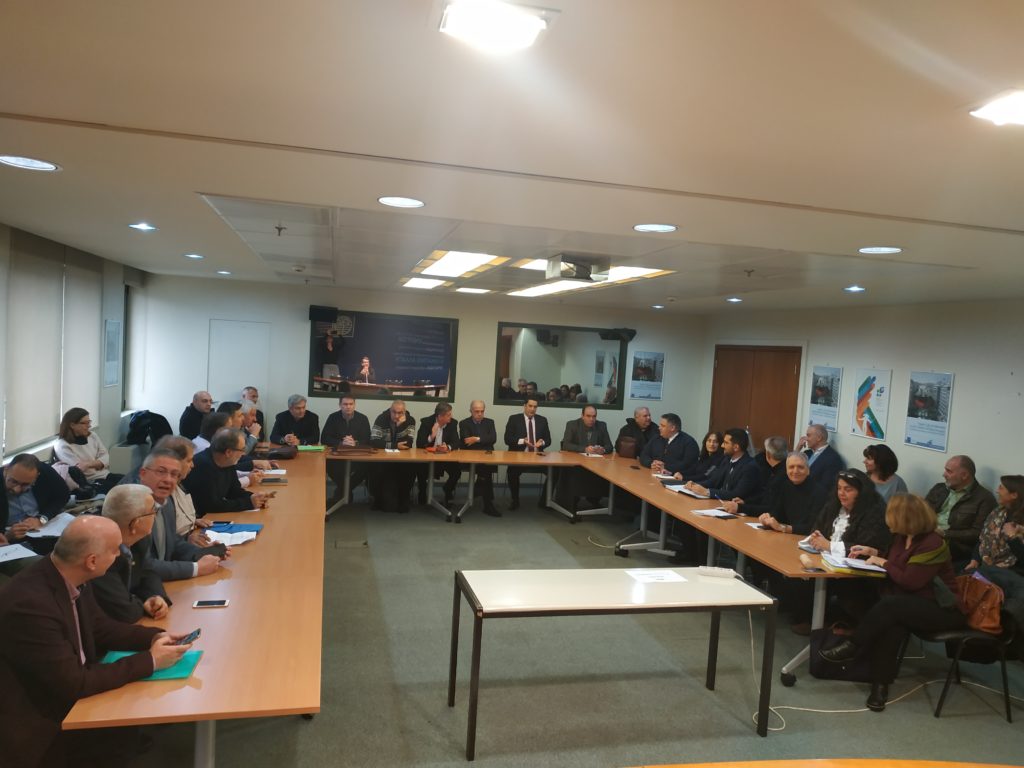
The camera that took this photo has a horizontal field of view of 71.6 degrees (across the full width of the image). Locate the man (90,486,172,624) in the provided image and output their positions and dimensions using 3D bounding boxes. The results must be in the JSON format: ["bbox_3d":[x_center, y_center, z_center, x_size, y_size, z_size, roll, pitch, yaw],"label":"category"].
[{"bbox_3d":[-1.819,1.077,3.174,0.760,1.270,0.550,2,4,-23],"label":"man"}]

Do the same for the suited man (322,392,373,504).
[{"bbox_3d":[-1.894,0.773,8.061,0.570,1.280,0.760,2,4,-15],"label":"suited man"}]

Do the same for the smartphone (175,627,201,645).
[{"bbox_3d":[-1.253,0.987,2.725,0.147,0.009,0.072,-29,15,-19],"label":"smartphone"}]

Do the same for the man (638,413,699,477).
[{"bbox_3d":[1.787,1.003,8.231,0.850,1.320,0.580,2,3,-18],"label":"man"}]

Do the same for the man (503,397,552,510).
[{"bbox_3d":[0.144,0.829,8.726,0.550,1.330,0.750,2,4,-15],"label":"man"}]

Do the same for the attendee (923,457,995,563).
[{"bbox_3d":[3.245,1.234,5.569,0.850,1.330,0.550,3,3,-12],"label":"attendee"}]

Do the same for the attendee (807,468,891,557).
[{"bbox_3d":[2.392,1.256,5.083,0.800,1.270,0.580,1,4,-40],"label":"attendee"}]

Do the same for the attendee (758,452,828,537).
[{"bbox_3d":[2.289,1.193,5.728,0.850,1.280,0.550,2,3,-19],"label":"attendee"}]

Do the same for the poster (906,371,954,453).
[{"bbox_3d":[3.786,0.241,6.454,0.020,0.695,0.480,3,3,-14],"label":"poster"}]

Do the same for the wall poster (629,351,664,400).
[{"bbox_3d":[1.976,-0.116,10.321,0.490,0.695,0.020,3,3,-15],"label":"wall poster"}]

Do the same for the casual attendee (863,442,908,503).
[{"bbox_3d":[3.070,1.204,6.370,0.800,1.280,0.480,3,3,-7],"label":"casual attendee"}]

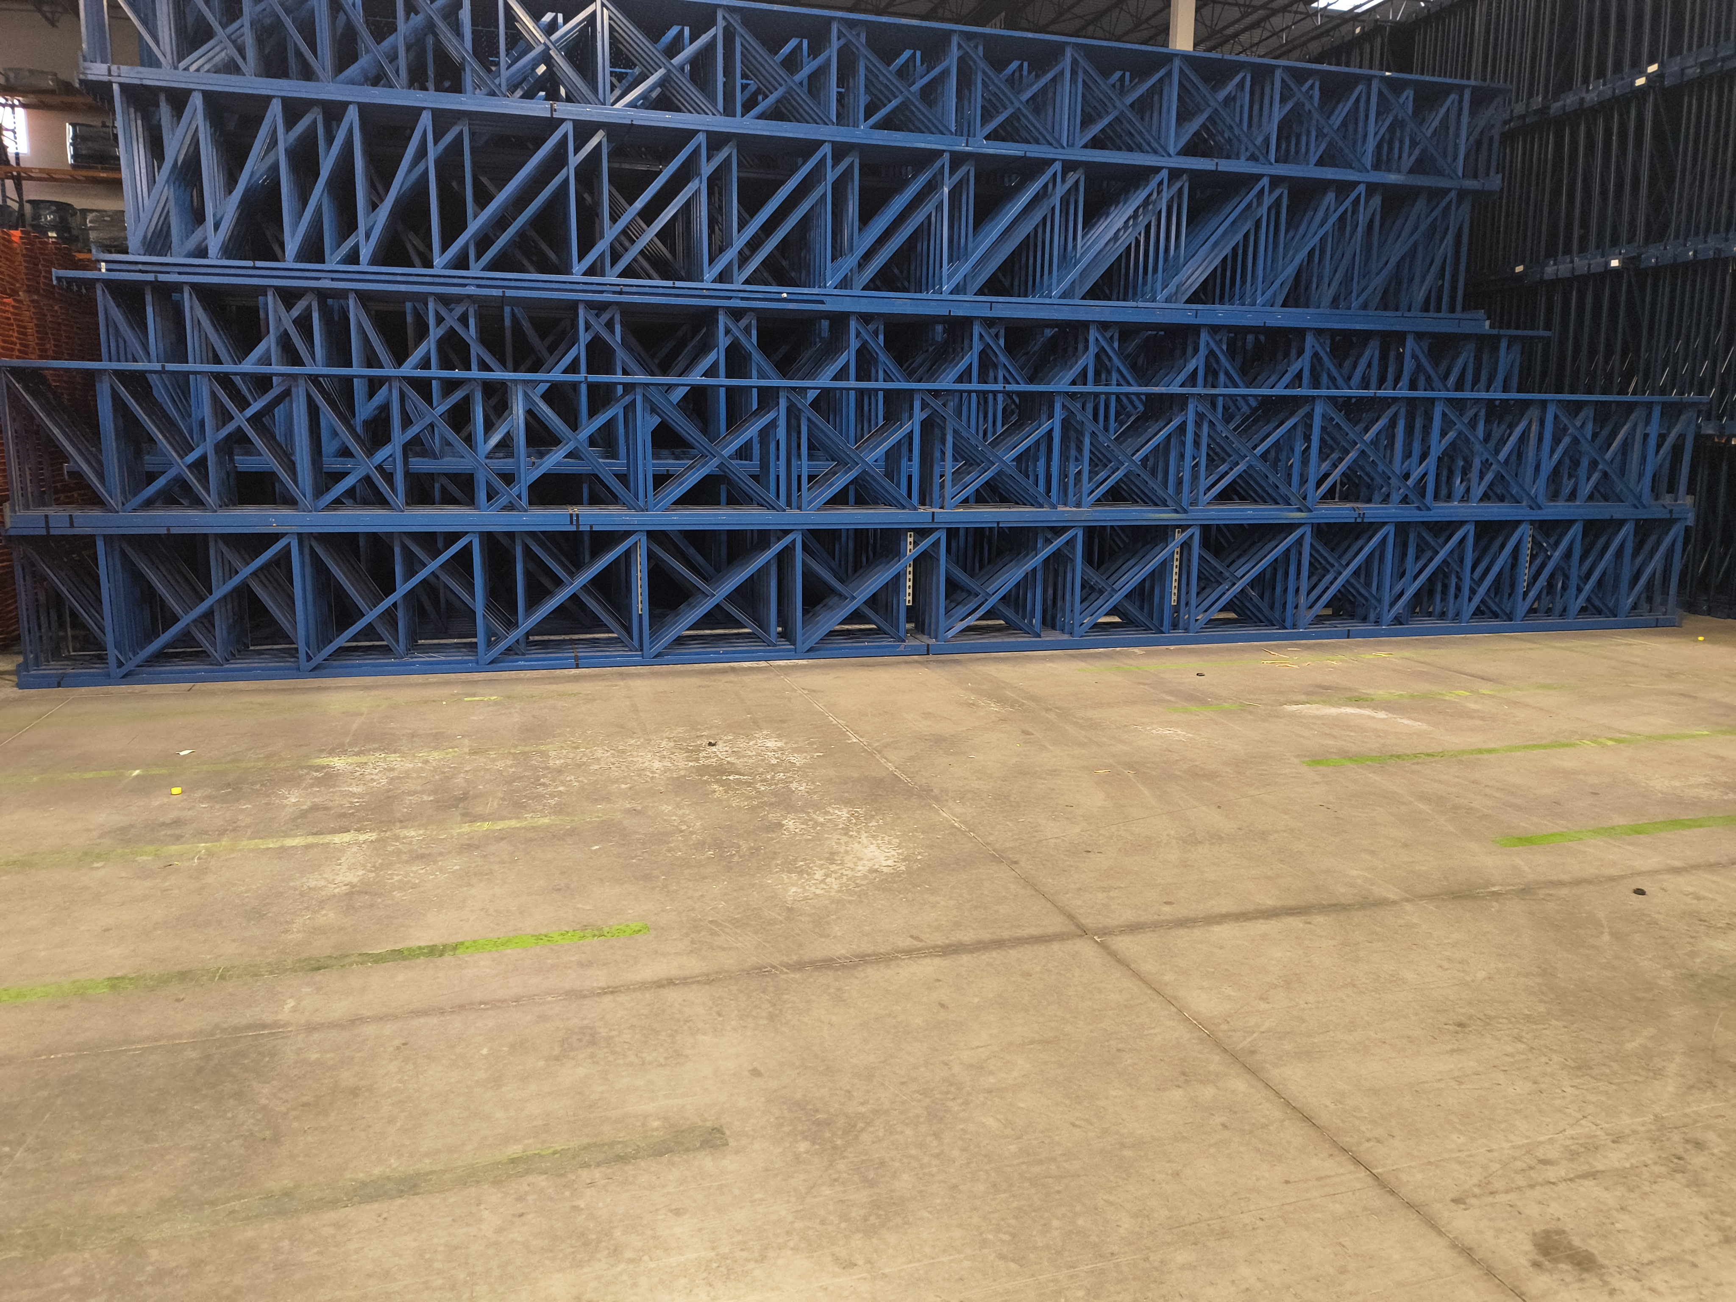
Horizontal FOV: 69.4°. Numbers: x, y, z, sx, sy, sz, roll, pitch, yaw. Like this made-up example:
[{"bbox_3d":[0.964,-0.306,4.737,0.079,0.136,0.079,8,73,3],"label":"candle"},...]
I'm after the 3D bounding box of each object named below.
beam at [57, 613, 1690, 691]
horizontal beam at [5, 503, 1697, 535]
[{"bbox_3d":[0.950,-0.043,8.913,12.197,0.082,0.100,-2,10,-16],"label":"beam"},{"bbox_3d":[0.980,-0.932,8.779,12.175,0.110,0.110,-2,10,-16],"label":"horizontal beam"}]

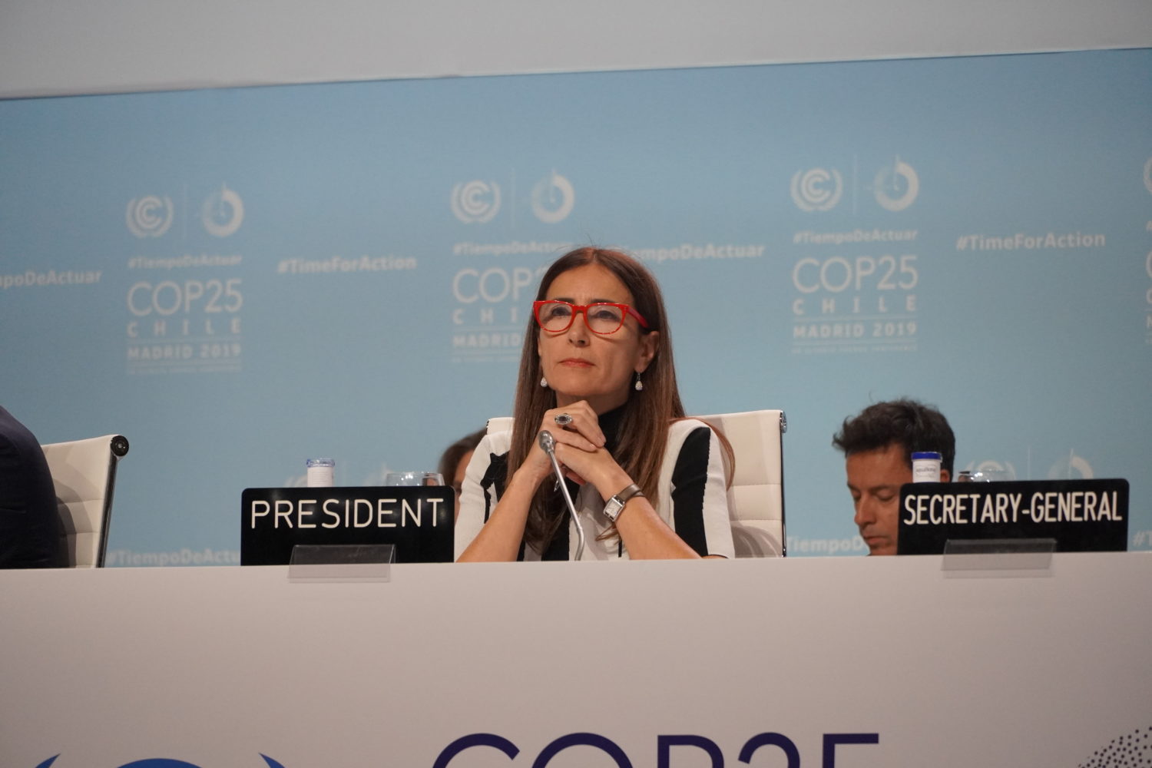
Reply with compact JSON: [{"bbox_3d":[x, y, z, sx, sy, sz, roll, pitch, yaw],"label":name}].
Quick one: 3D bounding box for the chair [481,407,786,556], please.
[{"bbox_3d":[-0.030,0.543,8.878,0.570,1.070,0.620,-2,-7,22],"label":"chair"}]

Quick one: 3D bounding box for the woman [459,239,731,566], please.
[{"bbox_3d":[-0.018,0.428,8.808,0.470,1.281,0.700,0,-7,13],"label":"woman"}]

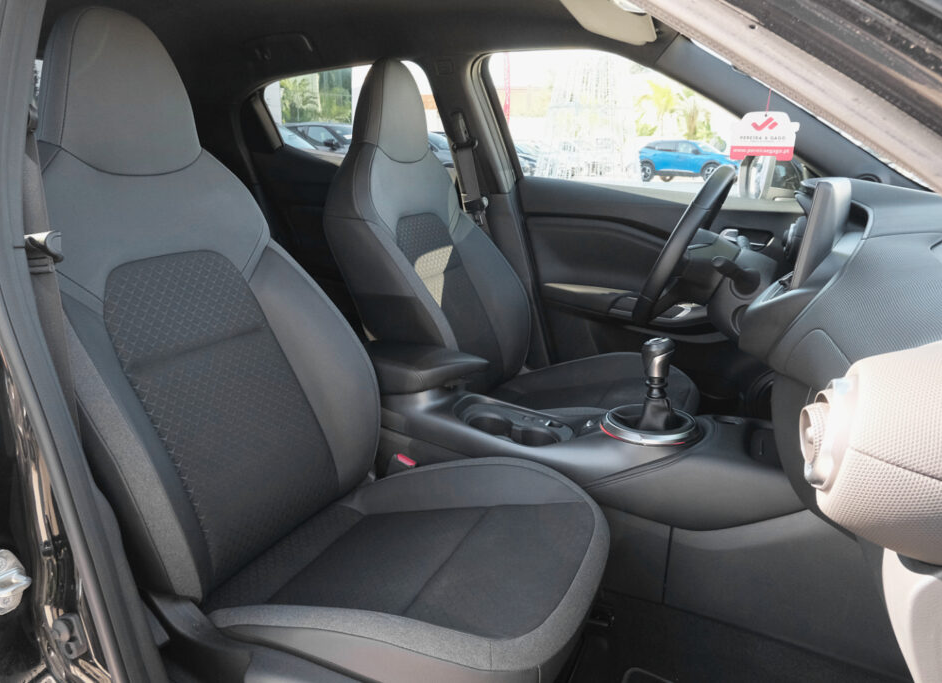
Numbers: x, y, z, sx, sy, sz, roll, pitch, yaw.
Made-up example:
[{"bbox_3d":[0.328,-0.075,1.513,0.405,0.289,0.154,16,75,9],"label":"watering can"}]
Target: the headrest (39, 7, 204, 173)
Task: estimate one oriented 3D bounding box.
[{"bbox_3d":[-0.553,-0.381,1.006,0.113,0.246,0.256,-8,10,31],"label":"headrest"}]

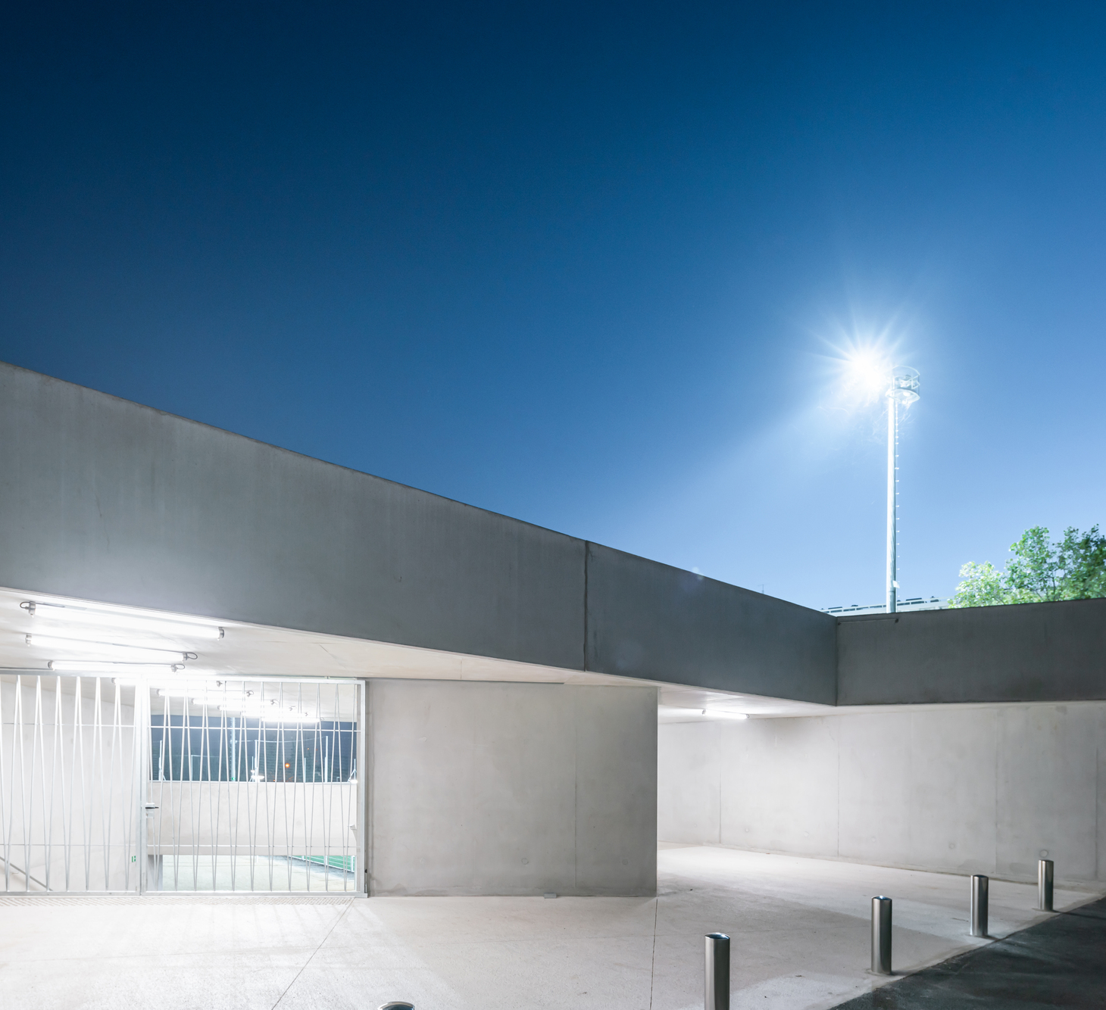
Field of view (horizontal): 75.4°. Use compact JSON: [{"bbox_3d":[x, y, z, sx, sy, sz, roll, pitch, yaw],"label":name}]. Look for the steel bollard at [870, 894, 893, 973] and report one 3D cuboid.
[{"bbox_3d":[2.911,3.824,6.350,0.165,0.680,0.165,0,0,0],"label":"steel bollard"}]

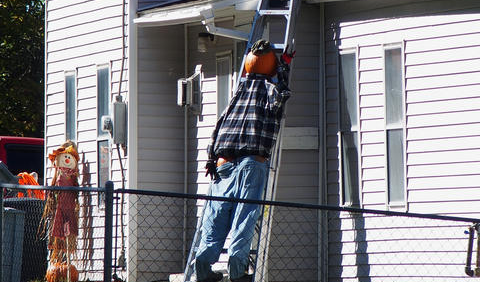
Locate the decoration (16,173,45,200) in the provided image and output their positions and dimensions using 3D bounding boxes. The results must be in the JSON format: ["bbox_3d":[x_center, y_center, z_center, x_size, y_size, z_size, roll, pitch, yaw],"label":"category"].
[{"bbox_3d":[-1.994,0.424,39.600,0.270,0.270,0.240,0,-1,0],"label":"decoration"}]

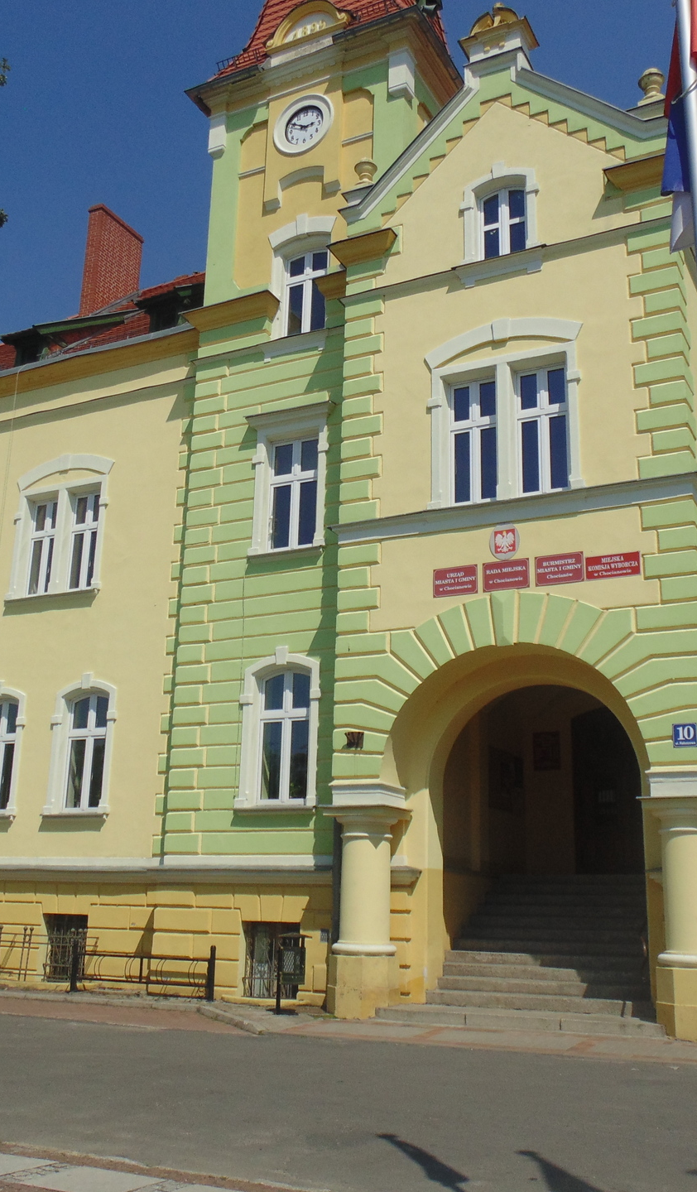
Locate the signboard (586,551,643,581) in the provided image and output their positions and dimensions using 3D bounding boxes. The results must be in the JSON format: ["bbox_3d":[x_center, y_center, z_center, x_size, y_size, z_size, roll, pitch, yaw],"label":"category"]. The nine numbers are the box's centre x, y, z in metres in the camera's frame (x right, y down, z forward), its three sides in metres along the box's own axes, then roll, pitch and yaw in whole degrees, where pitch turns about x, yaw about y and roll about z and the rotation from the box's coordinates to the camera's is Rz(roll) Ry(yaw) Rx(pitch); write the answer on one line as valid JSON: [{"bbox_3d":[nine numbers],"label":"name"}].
[{"bbox_3d":[3.715,-0.417,15.465,0.756,0.334,0.030,-7,-18,27],"label":"signboard"}]

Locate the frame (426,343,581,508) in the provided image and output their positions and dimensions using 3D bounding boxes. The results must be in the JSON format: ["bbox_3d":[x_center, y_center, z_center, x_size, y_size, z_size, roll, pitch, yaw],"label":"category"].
[{"bbox_3d":[2.387,-2.556,16.905,2.478,2.375,0.250,-7,-18,27],"label":"frame"}]

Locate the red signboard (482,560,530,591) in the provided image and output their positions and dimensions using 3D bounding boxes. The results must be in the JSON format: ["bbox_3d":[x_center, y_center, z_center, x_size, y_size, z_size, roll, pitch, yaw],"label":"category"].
[{"bbox_3d":[2.322,-0.301,16.182,0.706,0.441,0.030,-7,-18,27],"label":"red signboard"}]

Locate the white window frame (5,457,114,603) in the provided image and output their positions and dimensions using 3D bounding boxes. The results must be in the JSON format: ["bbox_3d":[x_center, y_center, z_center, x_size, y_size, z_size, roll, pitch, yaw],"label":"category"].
[{"bbox_3d":[-5.672,-1.383,21.678,2.441,2.943,0.320,-7,-18,26],"label":"white window frame"}]

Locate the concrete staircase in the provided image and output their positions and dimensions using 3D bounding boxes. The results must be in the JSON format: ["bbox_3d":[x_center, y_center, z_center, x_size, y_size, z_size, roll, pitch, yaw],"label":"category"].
[{"bbox_3d":[2.983,5.008,15.959,3.764,2.016,4.287,-7,-18,26],"label":"concrete staircase"}]

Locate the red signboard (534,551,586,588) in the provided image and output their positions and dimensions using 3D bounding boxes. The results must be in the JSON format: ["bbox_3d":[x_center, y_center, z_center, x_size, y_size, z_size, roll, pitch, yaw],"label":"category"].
[{"bbox_3d":[3.035,-0.381,15.821,0.709,0.448,0.030,-7,-18,27],"label":"red signboard"}]

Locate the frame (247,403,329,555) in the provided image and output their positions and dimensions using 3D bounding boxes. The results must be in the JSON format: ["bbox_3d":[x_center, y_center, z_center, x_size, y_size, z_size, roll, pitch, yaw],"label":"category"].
[{"bbox_3d":[-1.079,-1.944,18.689,1.656,2.561,0.350,-7,-18,26],"label":"frame"}]

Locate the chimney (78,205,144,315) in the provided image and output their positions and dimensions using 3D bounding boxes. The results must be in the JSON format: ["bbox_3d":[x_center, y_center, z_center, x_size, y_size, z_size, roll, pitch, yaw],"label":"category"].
[{"bbox_3d":[-6.221,-8.303,28.877,0.440,3.140,1.770,-7,-18,26],"label":"chimney"}]

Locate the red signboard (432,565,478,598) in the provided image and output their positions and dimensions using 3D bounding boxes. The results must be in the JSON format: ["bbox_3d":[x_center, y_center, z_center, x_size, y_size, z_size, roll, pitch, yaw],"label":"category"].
[{"bbox_3d":[1.611,-0.216,16.540,0.705,0.439,0.030,-7,-18,27],"label":"red signboard"}]

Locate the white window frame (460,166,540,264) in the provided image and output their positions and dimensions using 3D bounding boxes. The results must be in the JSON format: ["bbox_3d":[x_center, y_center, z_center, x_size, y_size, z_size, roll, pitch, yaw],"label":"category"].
[{"bbox_3d":[2.481,-6.233,17.937,1.357,1.726,0.250,-7,-18,27],"label":"white window frame"}]

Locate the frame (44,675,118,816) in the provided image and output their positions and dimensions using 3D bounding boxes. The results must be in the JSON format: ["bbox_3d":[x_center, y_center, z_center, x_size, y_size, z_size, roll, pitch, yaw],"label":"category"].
[{"bbox_3d":[-5.009,2.807,20.918,1.596,2.660,0.250,-7,-18,27],"label":"frame"}]

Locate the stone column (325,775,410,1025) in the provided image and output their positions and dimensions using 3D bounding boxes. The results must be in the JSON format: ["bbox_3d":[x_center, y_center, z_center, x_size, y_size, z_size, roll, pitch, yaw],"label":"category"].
[{"bbox_3d":[0.239,4.228,15.538,0.920,3.155,0.920,-7,-18,26],"label":"stone column"}]

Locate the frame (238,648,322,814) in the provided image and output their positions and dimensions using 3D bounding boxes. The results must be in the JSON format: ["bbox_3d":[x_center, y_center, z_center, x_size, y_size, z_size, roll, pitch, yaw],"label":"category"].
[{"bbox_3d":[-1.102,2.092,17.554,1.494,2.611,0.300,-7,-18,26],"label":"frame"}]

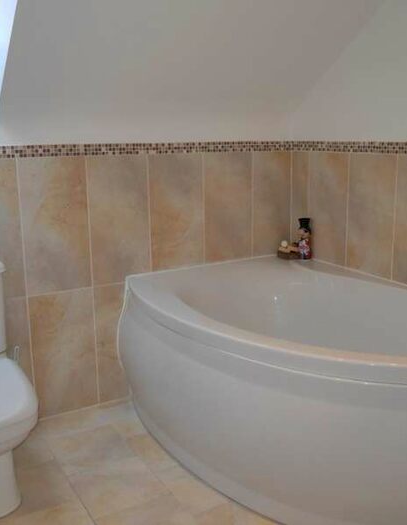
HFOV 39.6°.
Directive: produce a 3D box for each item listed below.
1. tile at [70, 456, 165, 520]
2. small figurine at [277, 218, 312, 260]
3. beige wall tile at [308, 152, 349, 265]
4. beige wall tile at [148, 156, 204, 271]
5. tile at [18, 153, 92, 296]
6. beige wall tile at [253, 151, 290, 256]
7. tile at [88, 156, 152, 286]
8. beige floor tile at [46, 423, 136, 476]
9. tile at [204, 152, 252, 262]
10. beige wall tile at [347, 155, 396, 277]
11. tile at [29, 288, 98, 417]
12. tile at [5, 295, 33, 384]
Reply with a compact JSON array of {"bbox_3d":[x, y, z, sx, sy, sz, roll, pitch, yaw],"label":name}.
[{"bbox_3d":[-0.322,0.843,2.131,0.295,0.010,0.295,-7,14,-28],"label":"tile"},{"bbox_3d":[0.484,-0.128,3.022,0.170,0.213,0.090,5,14,23],"label":"small figurine"},{"bbox_3d":[0.631,-0.255,2.898,0.010,0.598,0.298,-7,14,-28],"label":"beige wall tile"},{"bbox_3d":[-0.130,-0.236,2.778,0.294,0.579,0.010,-8,15,-29],"label":"beige wall tile"},{"bbox_3d":[-0.654,-0.157,2.521,0.298,0.598,0.010,-7,14,-28],"label":"tile"},{"bbox_3d":[0.374,-0.292,3.080,0.254,0.598,0.010,-7,14,-28],"label":"beige wall tile"},{"bbox_3d":[-0.392,-0.192,2.663,0.298,0.598,0.010,-7,14,-28],"label":"tile"},{"bbox_3d":[-0.476,0.787,2.381,0.288,0.010,0.294,-8,15,-29],"label":"beige floor tile"},{"bbox_3d":[0.131,-0.260,2.948,0.298,0.598,0.010,-7,14,-28],"label":"tile"},{"bbox_3d":[0.778,-0.211,2.631,0.010,0.579,0.289,-8,15,-29],"label":"beige wall tile"},{"bbox_3d":[-0.647,0.425,2.649,0.298,0.589,0.010,-7,14,-28],"label":"tile"},{"bbox_3d":[-0.897,0.458,2.480,0.294,0.591,0.010,-8,15,-29],"label":"tile"}]

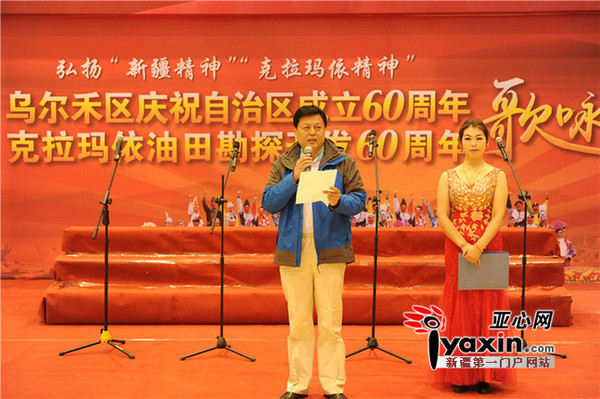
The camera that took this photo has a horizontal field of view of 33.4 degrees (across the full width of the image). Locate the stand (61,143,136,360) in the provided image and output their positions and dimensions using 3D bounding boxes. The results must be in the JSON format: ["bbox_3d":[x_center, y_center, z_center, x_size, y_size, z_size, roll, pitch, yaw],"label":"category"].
[{"bbox_3d":[-1.363,0.336,7.346,0.537,1.574,0.528,2,3,25],"label":"stand"}]

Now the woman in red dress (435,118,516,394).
[{"bbox_3d":[1.109,0.347,6.234,0.520,1.700,0.400,1,3,8],"label":"woman in red dress"}]

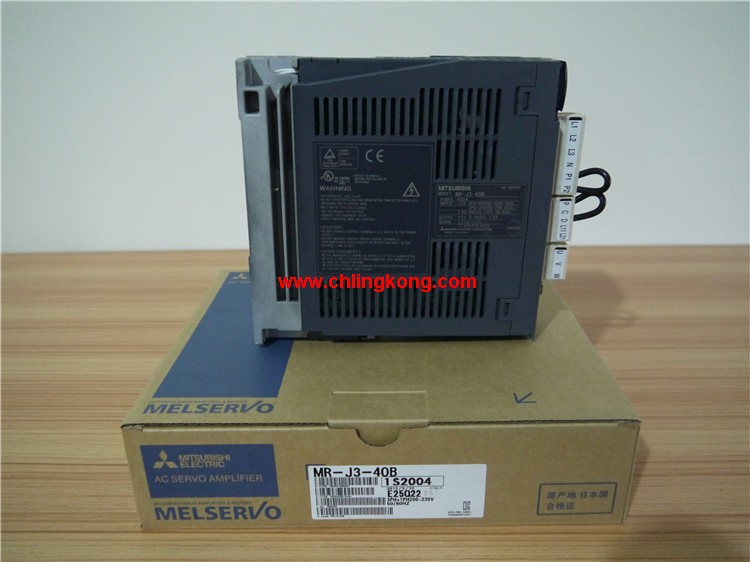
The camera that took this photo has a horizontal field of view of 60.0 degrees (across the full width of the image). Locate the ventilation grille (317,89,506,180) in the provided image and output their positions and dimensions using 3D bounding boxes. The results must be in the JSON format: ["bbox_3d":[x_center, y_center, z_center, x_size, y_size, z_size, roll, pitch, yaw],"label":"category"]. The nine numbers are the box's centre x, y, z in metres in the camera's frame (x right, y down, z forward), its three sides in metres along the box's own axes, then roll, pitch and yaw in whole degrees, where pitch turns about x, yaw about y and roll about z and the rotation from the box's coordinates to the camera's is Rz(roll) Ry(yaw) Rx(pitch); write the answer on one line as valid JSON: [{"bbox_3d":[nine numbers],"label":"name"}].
[{"bbox_3d":[0.018,-0.081,0.363,0.103,0.050,0.003,-1,21,-1],"label":"ventilation grille"}]

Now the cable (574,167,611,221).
[{"bbox_3d":[0.129,-0.051,0.384,0.019,0.032,0.011,-1,21,-1],"label":"cable"}]

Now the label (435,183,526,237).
[{"bbox_3d":[0.061,-0.041,0.378,0.052,0.032,0.001,-1,21,-1],"label":"label"}]

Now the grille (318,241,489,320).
[{"bbox_3d":[0.016,-0.001,0.388,0.099,0.050,0.004,0,21,3],"label":"grille"}]

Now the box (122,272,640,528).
[{"bbox_3d":[0.004,0.061,0.436,0.258,0.065,0.218,-1,21,1],"label":"box"}]

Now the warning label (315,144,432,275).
[{"bbox_3d":[-0.001,-0.040,0.371,0.065,0.077,0.002,0,21,3],"label":"warning label"}]

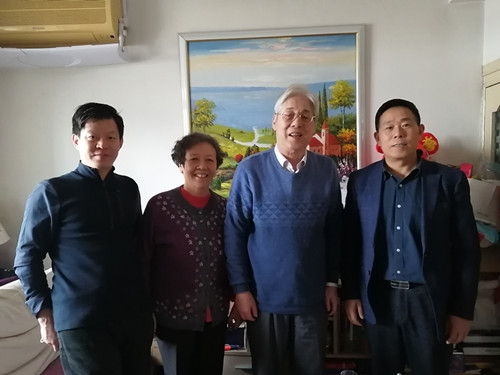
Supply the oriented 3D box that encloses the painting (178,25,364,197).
[{"bbox_3d":[0.143,-0.361,2.302,1.069,1.101,0.040,-2,5,2],"label":"painting"}]

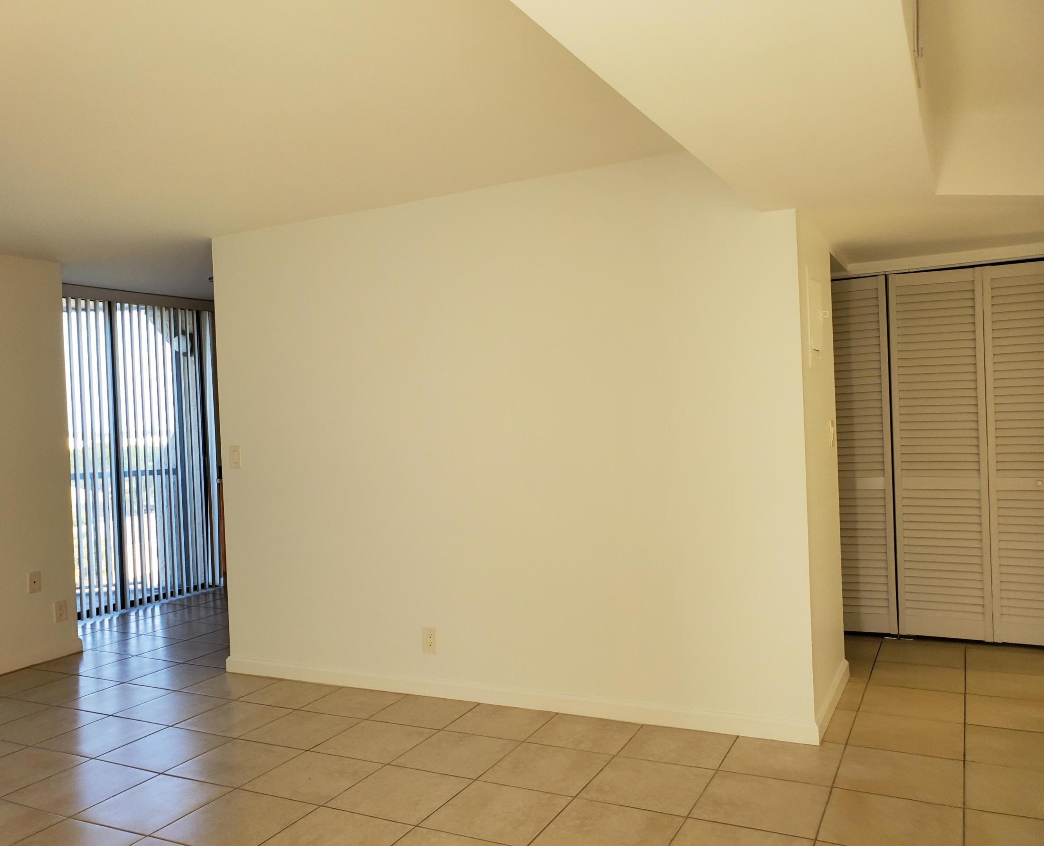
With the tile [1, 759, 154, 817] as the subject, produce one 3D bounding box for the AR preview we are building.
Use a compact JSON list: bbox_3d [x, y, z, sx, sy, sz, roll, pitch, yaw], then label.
[{"bbox_3d":[-1.726,1.428,3.324,0.407,0.011,0.395,-2,0,27],"label":"tile"}]

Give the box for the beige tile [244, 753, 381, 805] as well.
[{"bbox_3d":[-0.796,1.361,3.252,0.400,0.010,0.392,-2,0,27],"label":"beige tile"}]

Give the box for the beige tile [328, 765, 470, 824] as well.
[{"bbox_3d":[-0.439,1.346,3.071,0.400,0.010,0.392,-2,0,27],"label":"beige tile"}]

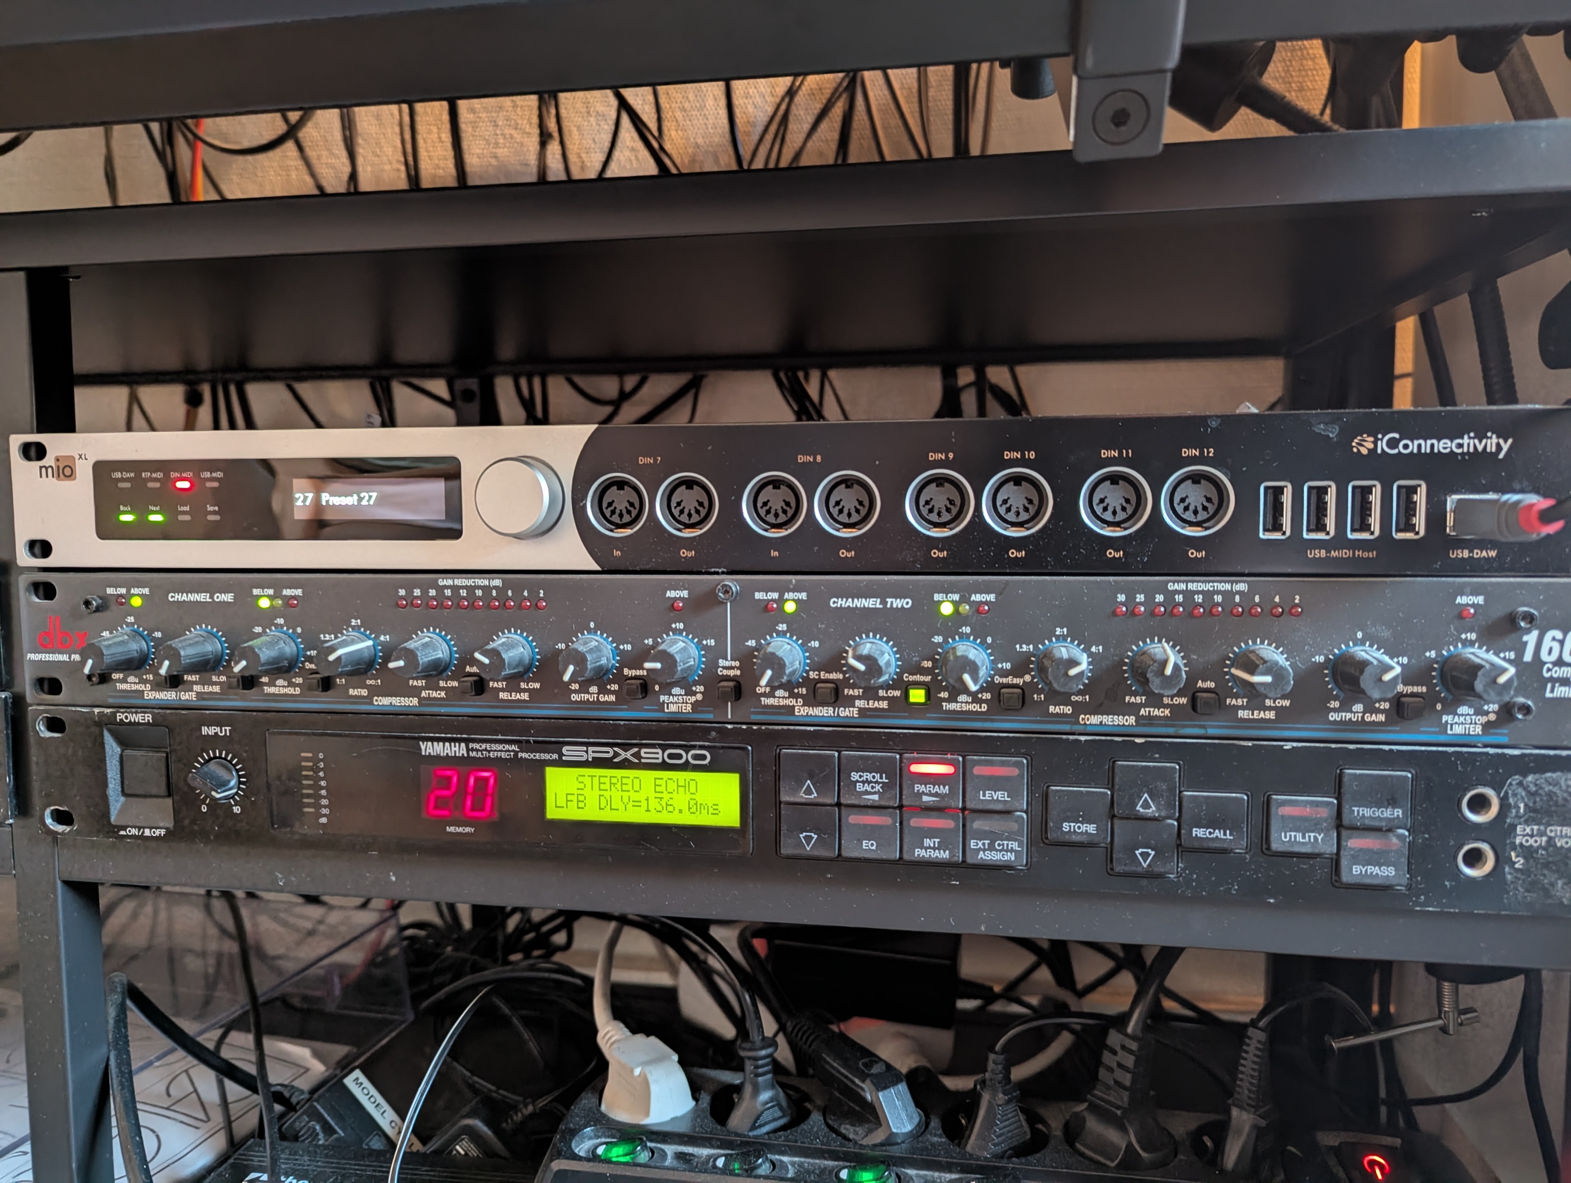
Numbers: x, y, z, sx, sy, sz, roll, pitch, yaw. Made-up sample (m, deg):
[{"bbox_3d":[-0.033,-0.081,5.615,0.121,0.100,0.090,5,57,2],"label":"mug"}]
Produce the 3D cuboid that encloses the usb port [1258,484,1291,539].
[{"bbox_3d":[0.131,-0.022,0.294,0.008,0.015,0.010,0,5,10],"label":"usb port"}]

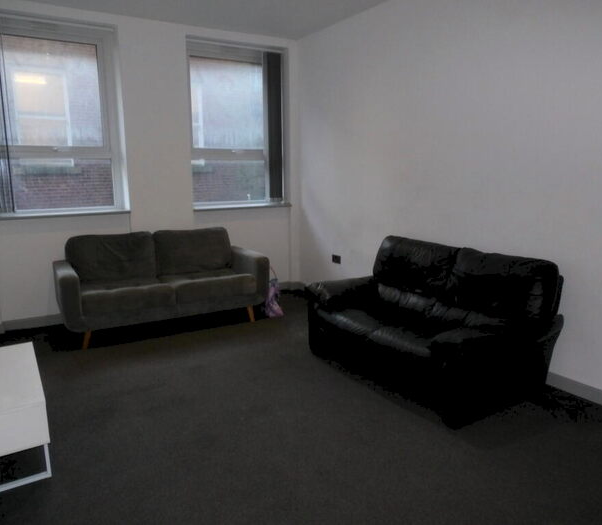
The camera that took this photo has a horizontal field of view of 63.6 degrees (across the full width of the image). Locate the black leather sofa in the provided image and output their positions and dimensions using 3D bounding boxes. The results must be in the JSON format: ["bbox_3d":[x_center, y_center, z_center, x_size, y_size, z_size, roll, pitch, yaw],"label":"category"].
[{"bbox_3d":[0.813,0.338,3.319,0.890,0.843,1.500,-7,12,-30],"label":"black leather sofa"}]

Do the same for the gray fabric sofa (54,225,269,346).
[{"bbox_3d":[-1.232,0.151,4.432,1.754,0.833,0.781,-6,12,-28],"label":"gray fabric sofa"}]

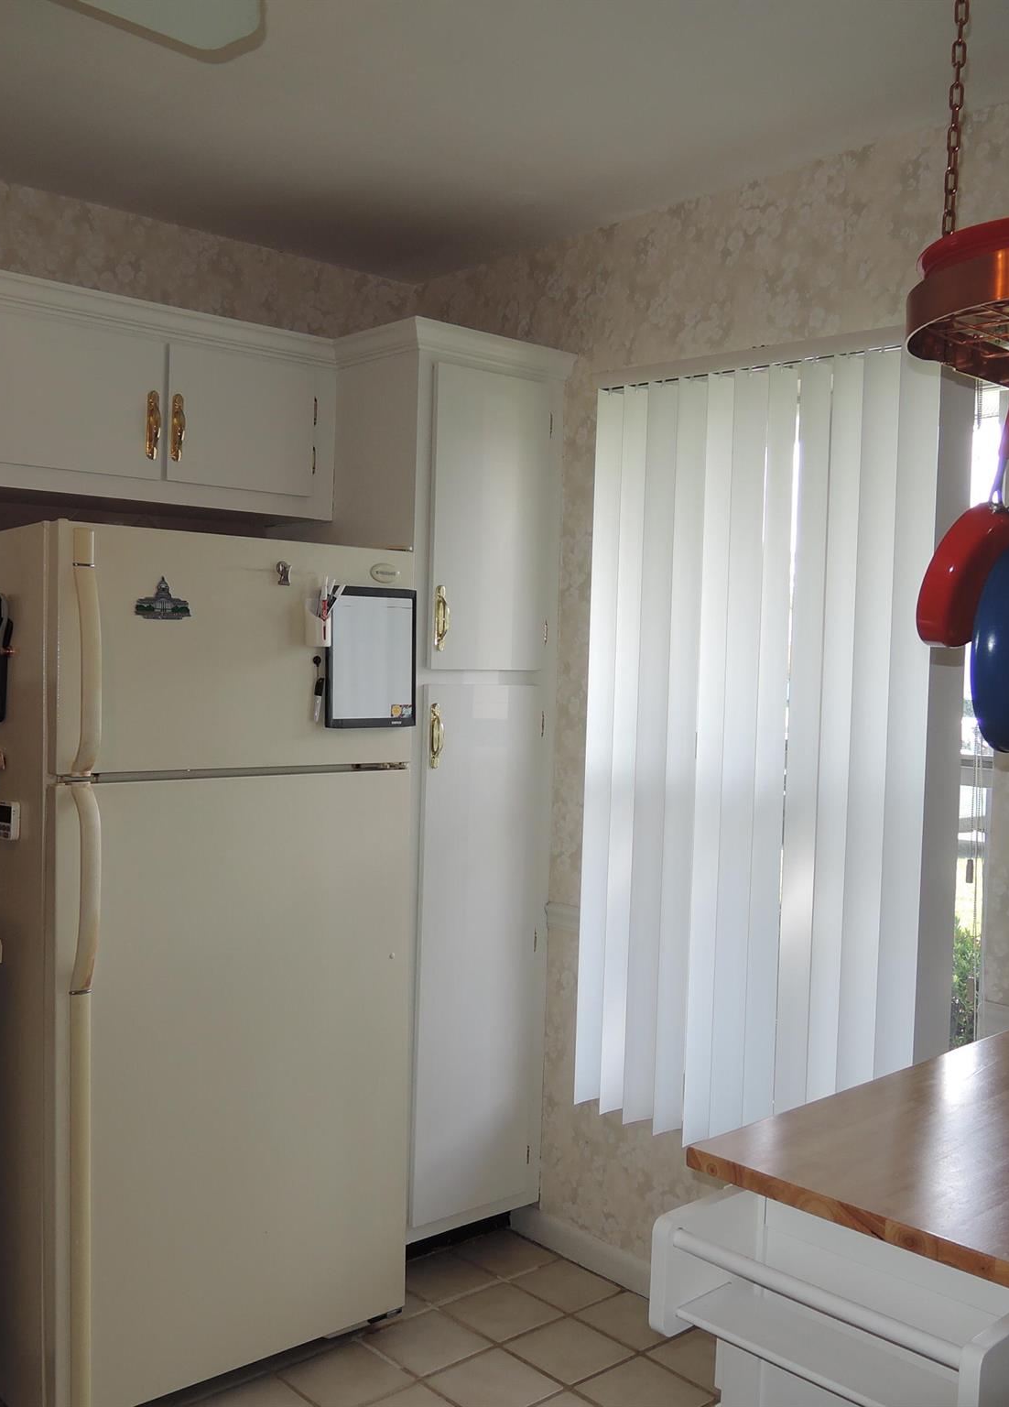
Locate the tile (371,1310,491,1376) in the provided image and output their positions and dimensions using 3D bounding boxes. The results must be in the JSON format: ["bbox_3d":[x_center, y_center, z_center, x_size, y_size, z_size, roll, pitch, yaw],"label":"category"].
[{"bbox_3d":[-0.160,1.347,2.731,0.200,0.010,0.200,0,2,-42],"label":"tile"}]

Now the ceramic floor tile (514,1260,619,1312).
[{"bbox_3d":[0.137,1.345,2.999,0.167,0.010,0.200,0,2,-42],"label":"ceramic floor tile"}]

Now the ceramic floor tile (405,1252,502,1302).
[{"bbox_3d":[-0.141,1.339,3.021,0.200,0.010,0.190,0,2,-42],"label":"ceramic floor tile"}]

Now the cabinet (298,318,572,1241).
[{"bbox_3d":[-0.230,0.205,3.226,0.429,2.106,0.573,0,2,-42],"label":"cabinet"}]

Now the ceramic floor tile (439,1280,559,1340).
[{"bbox_3d":[-0.005,1.346,2.870,0.200,0.010,0.200,0,2,-42],"label":"ceramic floor tile"}]

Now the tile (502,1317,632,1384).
[{"bbox_3d":[0.135,1.353,2.716,0.200,0.010,0.200,0,2,-42],"label":"tile"}]

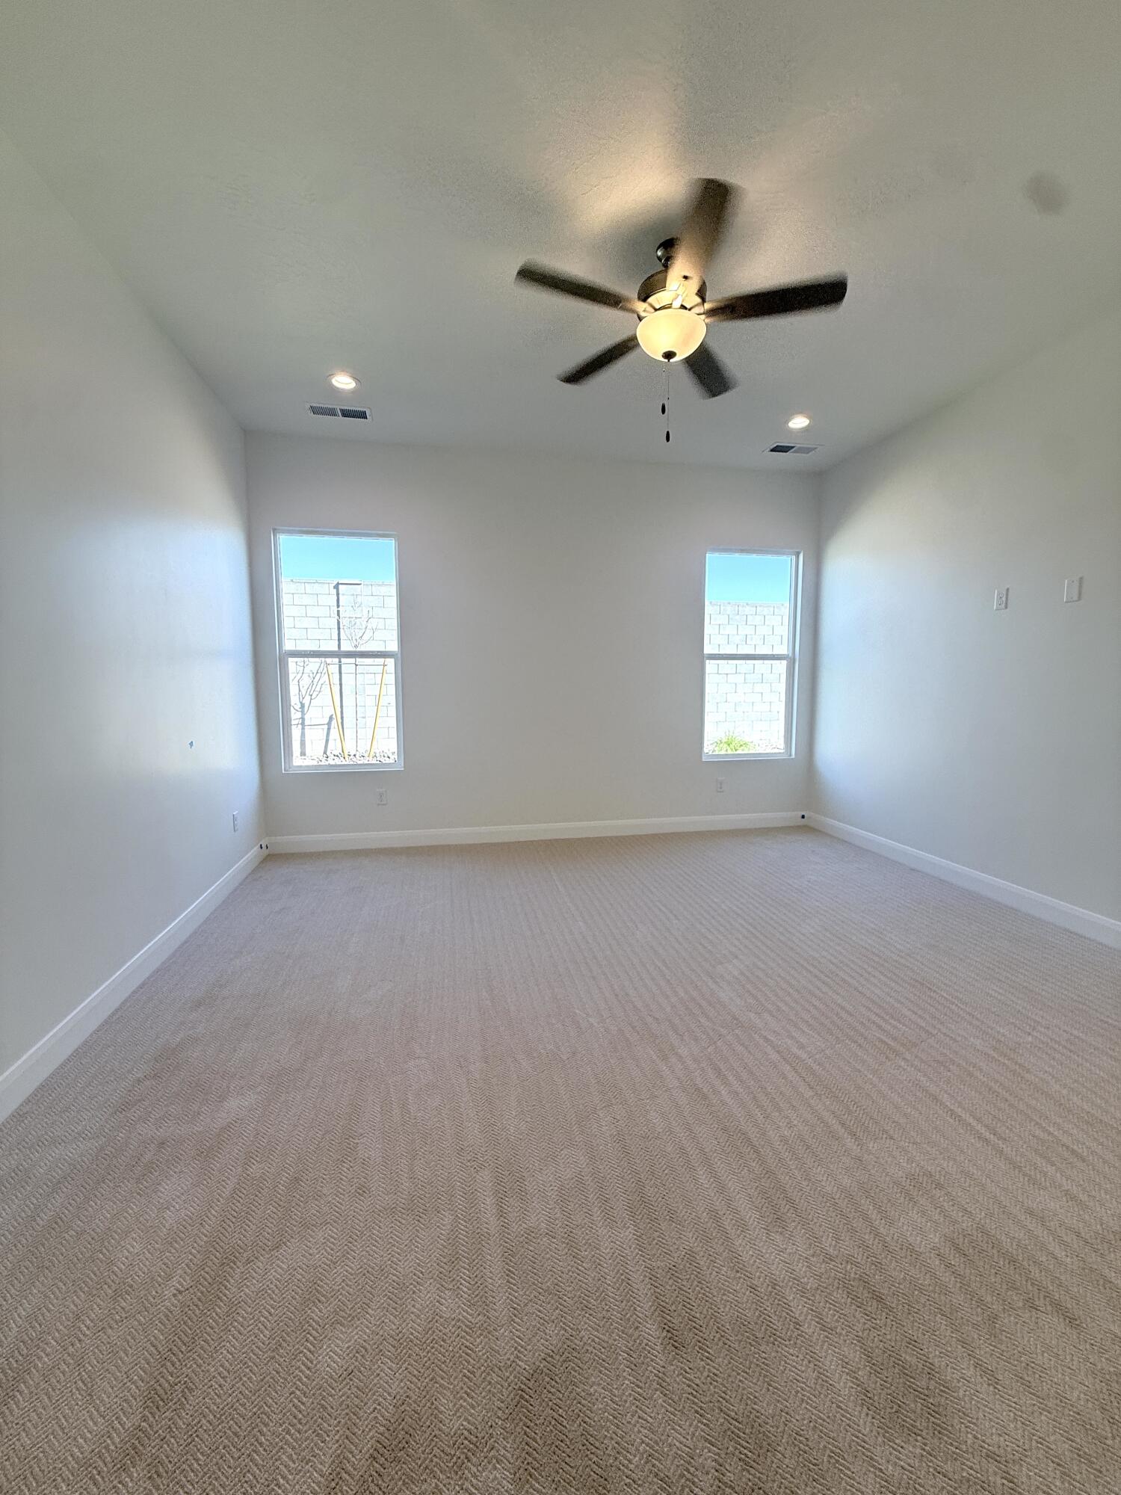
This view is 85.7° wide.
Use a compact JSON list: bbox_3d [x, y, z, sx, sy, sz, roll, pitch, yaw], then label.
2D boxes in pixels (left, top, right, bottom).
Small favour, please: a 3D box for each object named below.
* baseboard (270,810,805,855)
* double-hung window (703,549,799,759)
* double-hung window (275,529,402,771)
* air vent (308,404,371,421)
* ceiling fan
[{"bbox_3d":[-0.002,0.695,5.034,4.527,0.131,0.018,-1,7,-11],"label":"baseboard"},{"bbox_3d":[1.639,-0.781,5.240,0.873,1.774,0.100,-1,7,-11],"label":"double-hung window"},{"bbox_3d":[-1.670,-0.706,4.604,0.866,1.785,0.100,-1,7,-11],"label":"double-hung window"},{"bbox_3d":[-1.432,-2.181,3.955,0.383,0.025,0.191,-1,7,-11],"label":"air vent"},{"bbox_3d":[0.452,-1.805,2.462,1.300,0.438,1.300,-1,7,-11],"label":"ceiling fan"}]

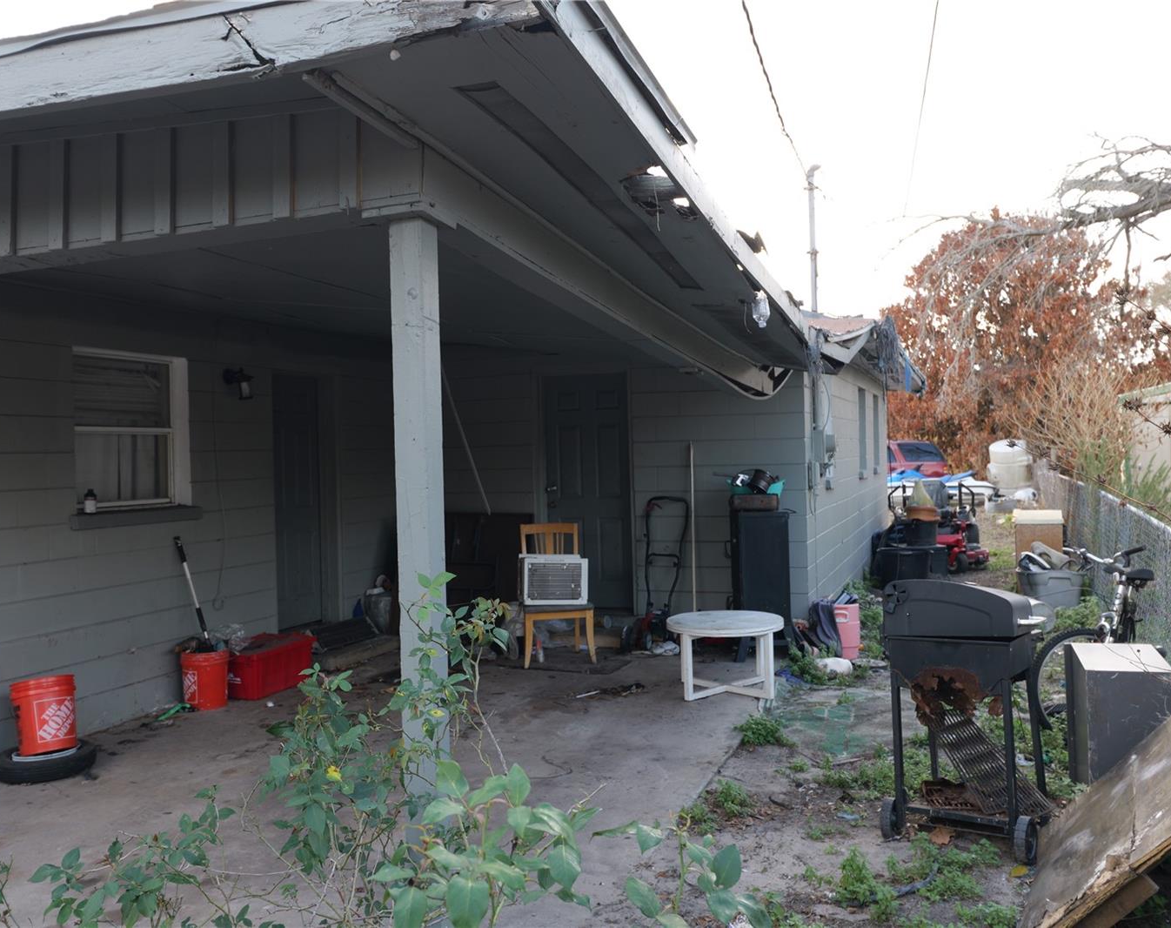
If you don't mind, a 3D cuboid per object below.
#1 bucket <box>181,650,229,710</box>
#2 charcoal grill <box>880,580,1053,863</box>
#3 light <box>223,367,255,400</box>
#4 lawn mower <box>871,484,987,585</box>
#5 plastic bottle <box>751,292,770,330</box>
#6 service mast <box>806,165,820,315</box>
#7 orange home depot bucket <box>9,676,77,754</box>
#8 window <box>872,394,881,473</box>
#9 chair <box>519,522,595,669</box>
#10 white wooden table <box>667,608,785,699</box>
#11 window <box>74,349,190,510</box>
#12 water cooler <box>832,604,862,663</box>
[{"bbox_3d":[-2.455,1.371,7.000,0.302,0.370,0.302,-1,1,0],"label":"bucket"},{"bbox_3d":[1.524,0.967,4.336,0.600,1.050,0.560,-3,0,36],"label":"charcoal grill"},{"bbox_3d":[-2.397,-0.554,7.495,0.220,0.230,0.130,-1,1,20],"label":"light"},{"bbox_3d":[4.490,0.763,13.868,1.280,1.110,1.850,-1,1,20],"label":"lawn mower"},{"bbox_3d":[0.975,-0.854,6.000,0.100,0.208,0.100,-5,0,0],"label":"plastic bottle"},{"bbox_3d":[1.839,-1.795,8.702,0.120,1.190,0.100,-1,1,20],"label":"service mast"},{"bbox_3d":[-2.805,1.300,5.630,0.302,0.370,0.302,-4,0,0],"label":"orange home depot bucket"},{"bbox_3d":[3.771,-0.432,14.197,0.130,0.960,0.920,-1,1,20],"label":"window"},{"bbox_3d":[-0.255,0.974,8.230,0.530,1.020,0.540,-2,1,-16],"label":"chair"},{"bbox_3d":[0.911,1.237,7.020,0.760,0.464,0.760,-1,1,0],"label":"white wooden table"},{"bbox_3d":[-2.842,-0.206,6.733,0.130,0.970,0.970,-1,1,20],"label":"window"},{"bbox_3d":[1.895,1.230,8.050,0.300,0.420,0.300,-1,1,13],"label":"water cooler"}]

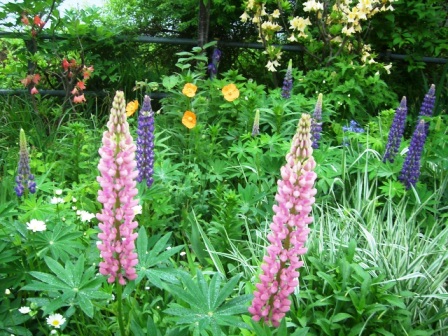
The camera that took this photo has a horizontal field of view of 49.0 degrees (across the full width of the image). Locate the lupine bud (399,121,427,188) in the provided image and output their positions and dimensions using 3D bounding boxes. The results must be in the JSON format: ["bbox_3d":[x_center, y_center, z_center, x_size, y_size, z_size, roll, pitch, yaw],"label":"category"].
[{"bbox_3d":[0.727,-0.053,1.870,0.060,0.266,0.060,13,14,21],"label":"lupine bud"}]

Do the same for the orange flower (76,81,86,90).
[{"bbox_3d":[-0.840,-0.486,2.900,0.058,0.058,0.050,-5,17,-20],"label":"orange flower"}]

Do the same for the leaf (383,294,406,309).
[{"bbox_3d":[0.415,0.326,1.200,0.060,0.025,0.035,1,15,-6],"label":"leaf"}]

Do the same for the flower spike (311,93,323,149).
[{"bbox_3d":[0.400,-0.200,2.100,0.050,0.238,0.050,6,13,11],"label":"flower spike"}]

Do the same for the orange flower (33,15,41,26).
[{"bbox_3d":[-0.953,-0.749,2.500,0.044,0.060,0.045,1,15,-6],"label":"orange flower"}]

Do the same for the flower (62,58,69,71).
[{"bbox_3d":[-0.805,-0.526,2.500,0.035,0.060,0.040,1,15,-6],"label":"flower"}]

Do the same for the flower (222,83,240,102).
[{"bbox_3d":[0.029,-0.299,1.950,0.070,0.075,0.035,0,18,0],"label":"flower"}]

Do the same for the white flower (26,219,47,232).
[{"bbox_3d":[-0.464,0.142,1.220,0.050,0.028,0.047,2,15,0],"label":"white flower"}]

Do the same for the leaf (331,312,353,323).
[{"bbox_3d":[0.262,0.334,1.100,0.050,0.020,0.030,1,15,-6],"label":"leaf"}]

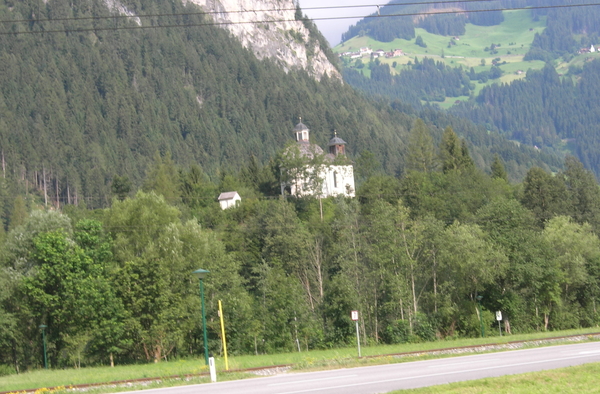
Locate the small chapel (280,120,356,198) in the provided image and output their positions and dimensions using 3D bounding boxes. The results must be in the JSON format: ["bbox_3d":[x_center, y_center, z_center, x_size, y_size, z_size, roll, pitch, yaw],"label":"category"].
[{"bbox_3d":[3.078,-6.332,250.000,11.000,14.000,7.800,-1,-7,-31],"label":"small chapel"}]

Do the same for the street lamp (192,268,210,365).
[{"bbox_3d":[-4.612,5.788,68.500,0.800,4.680,0.800,-4,-6,0],"label":"street lamp"}]

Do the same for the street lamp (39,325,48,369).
[{"bbox_3d":[-26.722,15.704,149.000,0.800,4.650,0.800,-4,-6,0],"label":"street lamp"}]

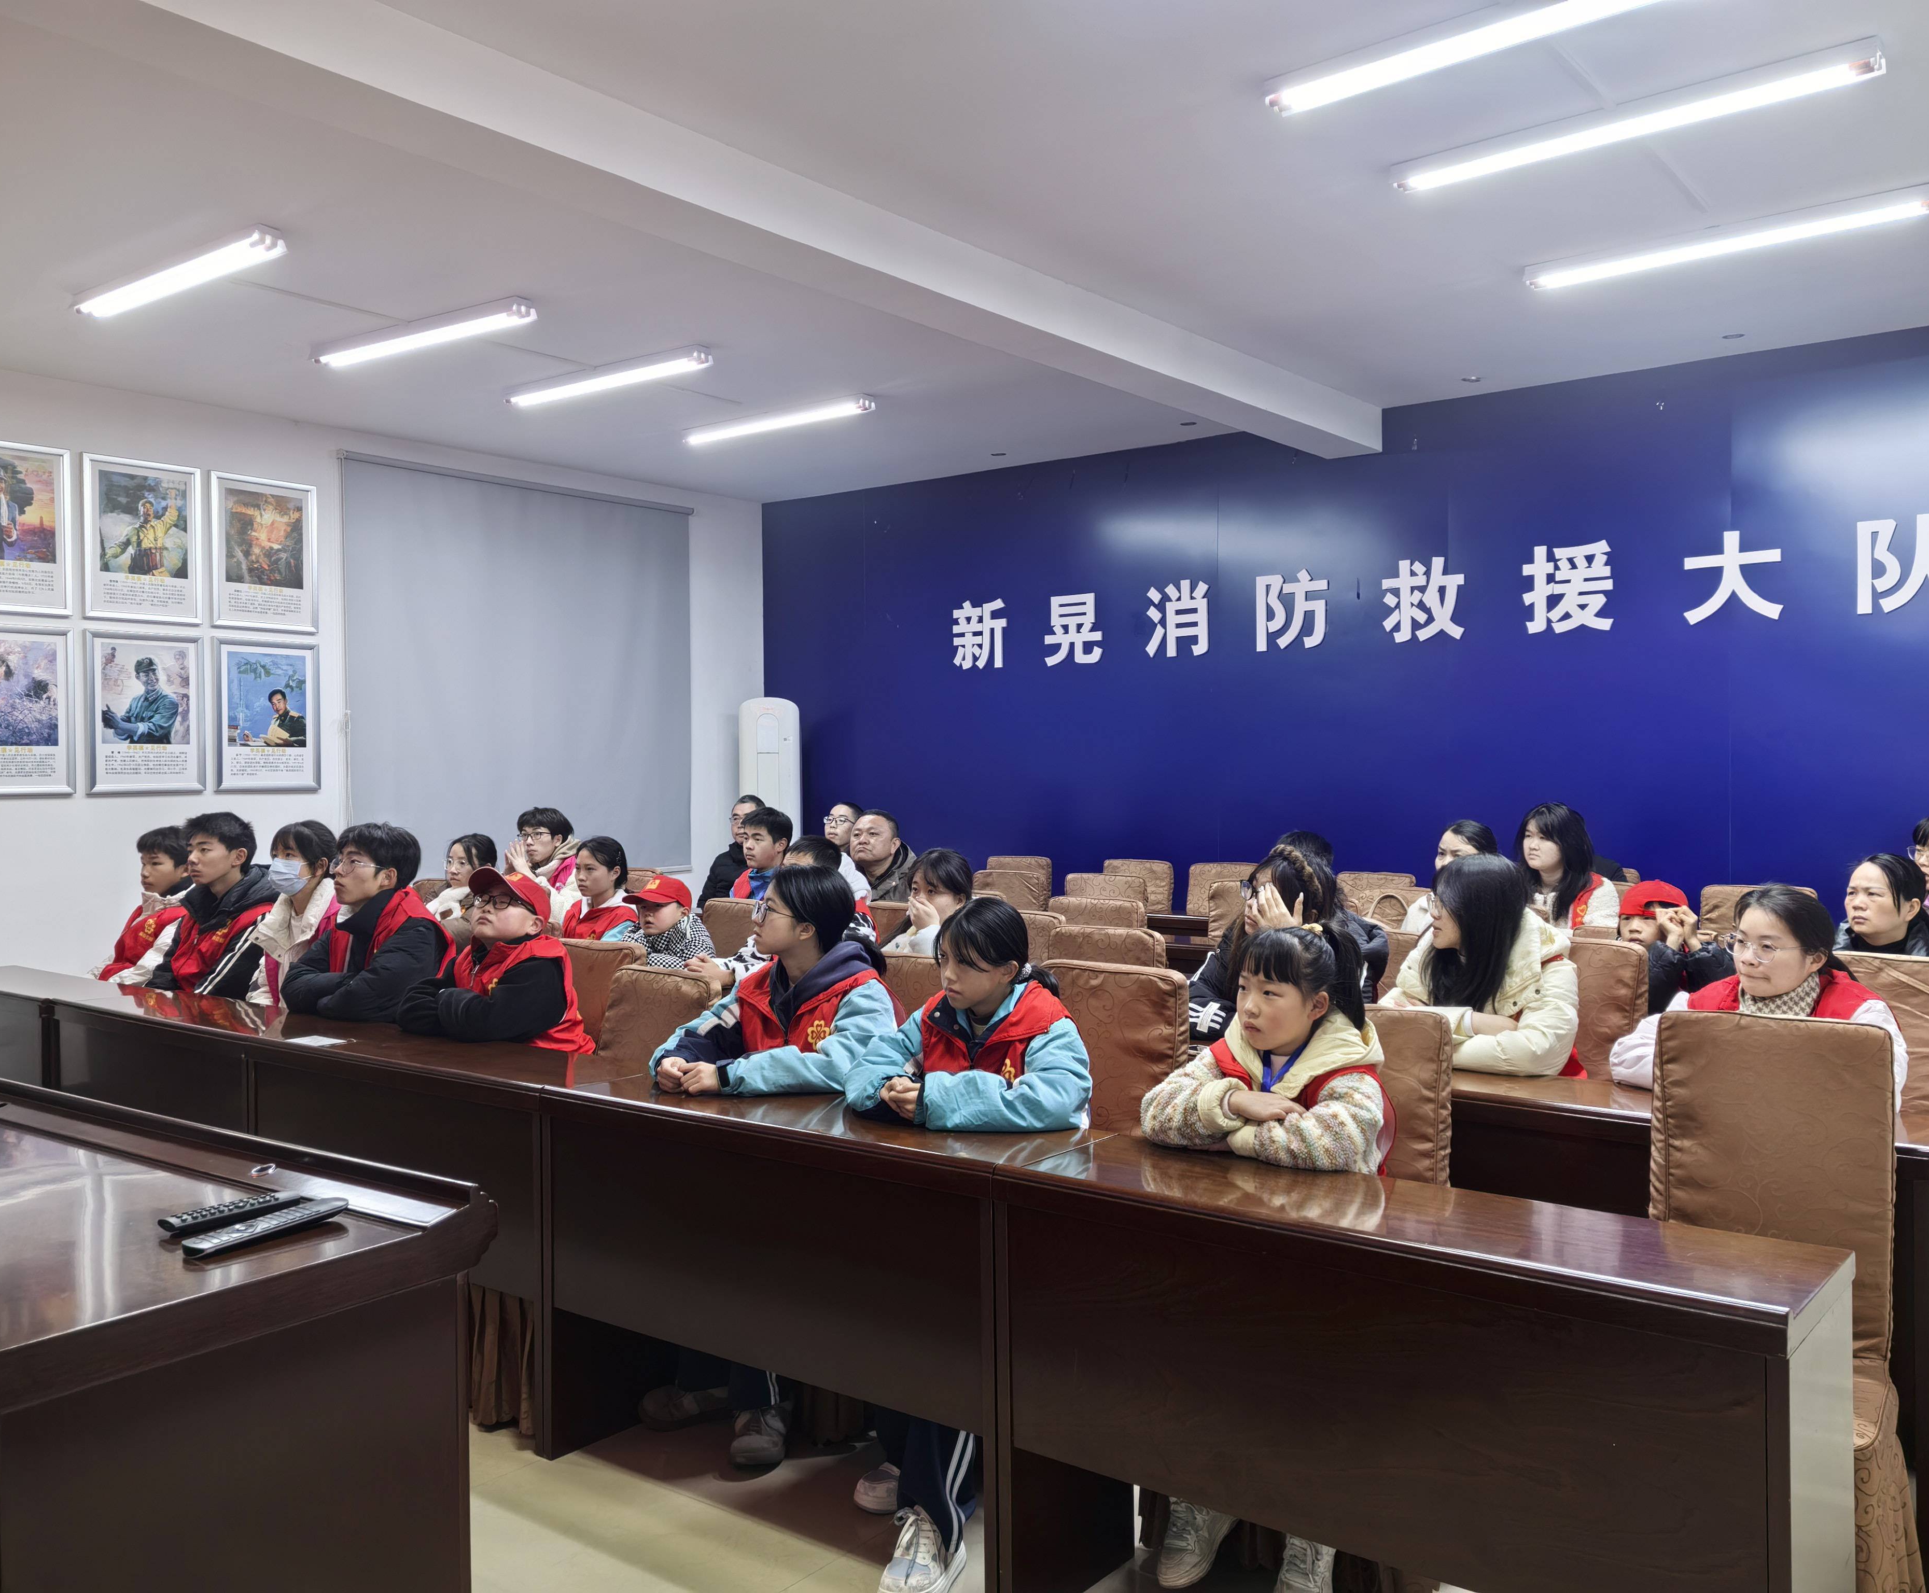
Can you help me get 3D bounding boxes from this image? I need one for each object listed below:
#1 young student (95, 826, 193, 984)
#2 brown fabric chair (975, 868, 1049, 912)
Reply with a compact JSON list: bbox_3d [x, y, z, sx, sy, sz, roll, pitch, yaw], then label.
[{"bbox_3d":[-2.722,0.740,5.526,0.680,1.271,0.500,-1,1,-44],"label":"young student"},{"bbox_3d":[0.082,0.834,7.400,0.440,0.965,0.560,0,1,38],"label":"brown fabric chair"}]

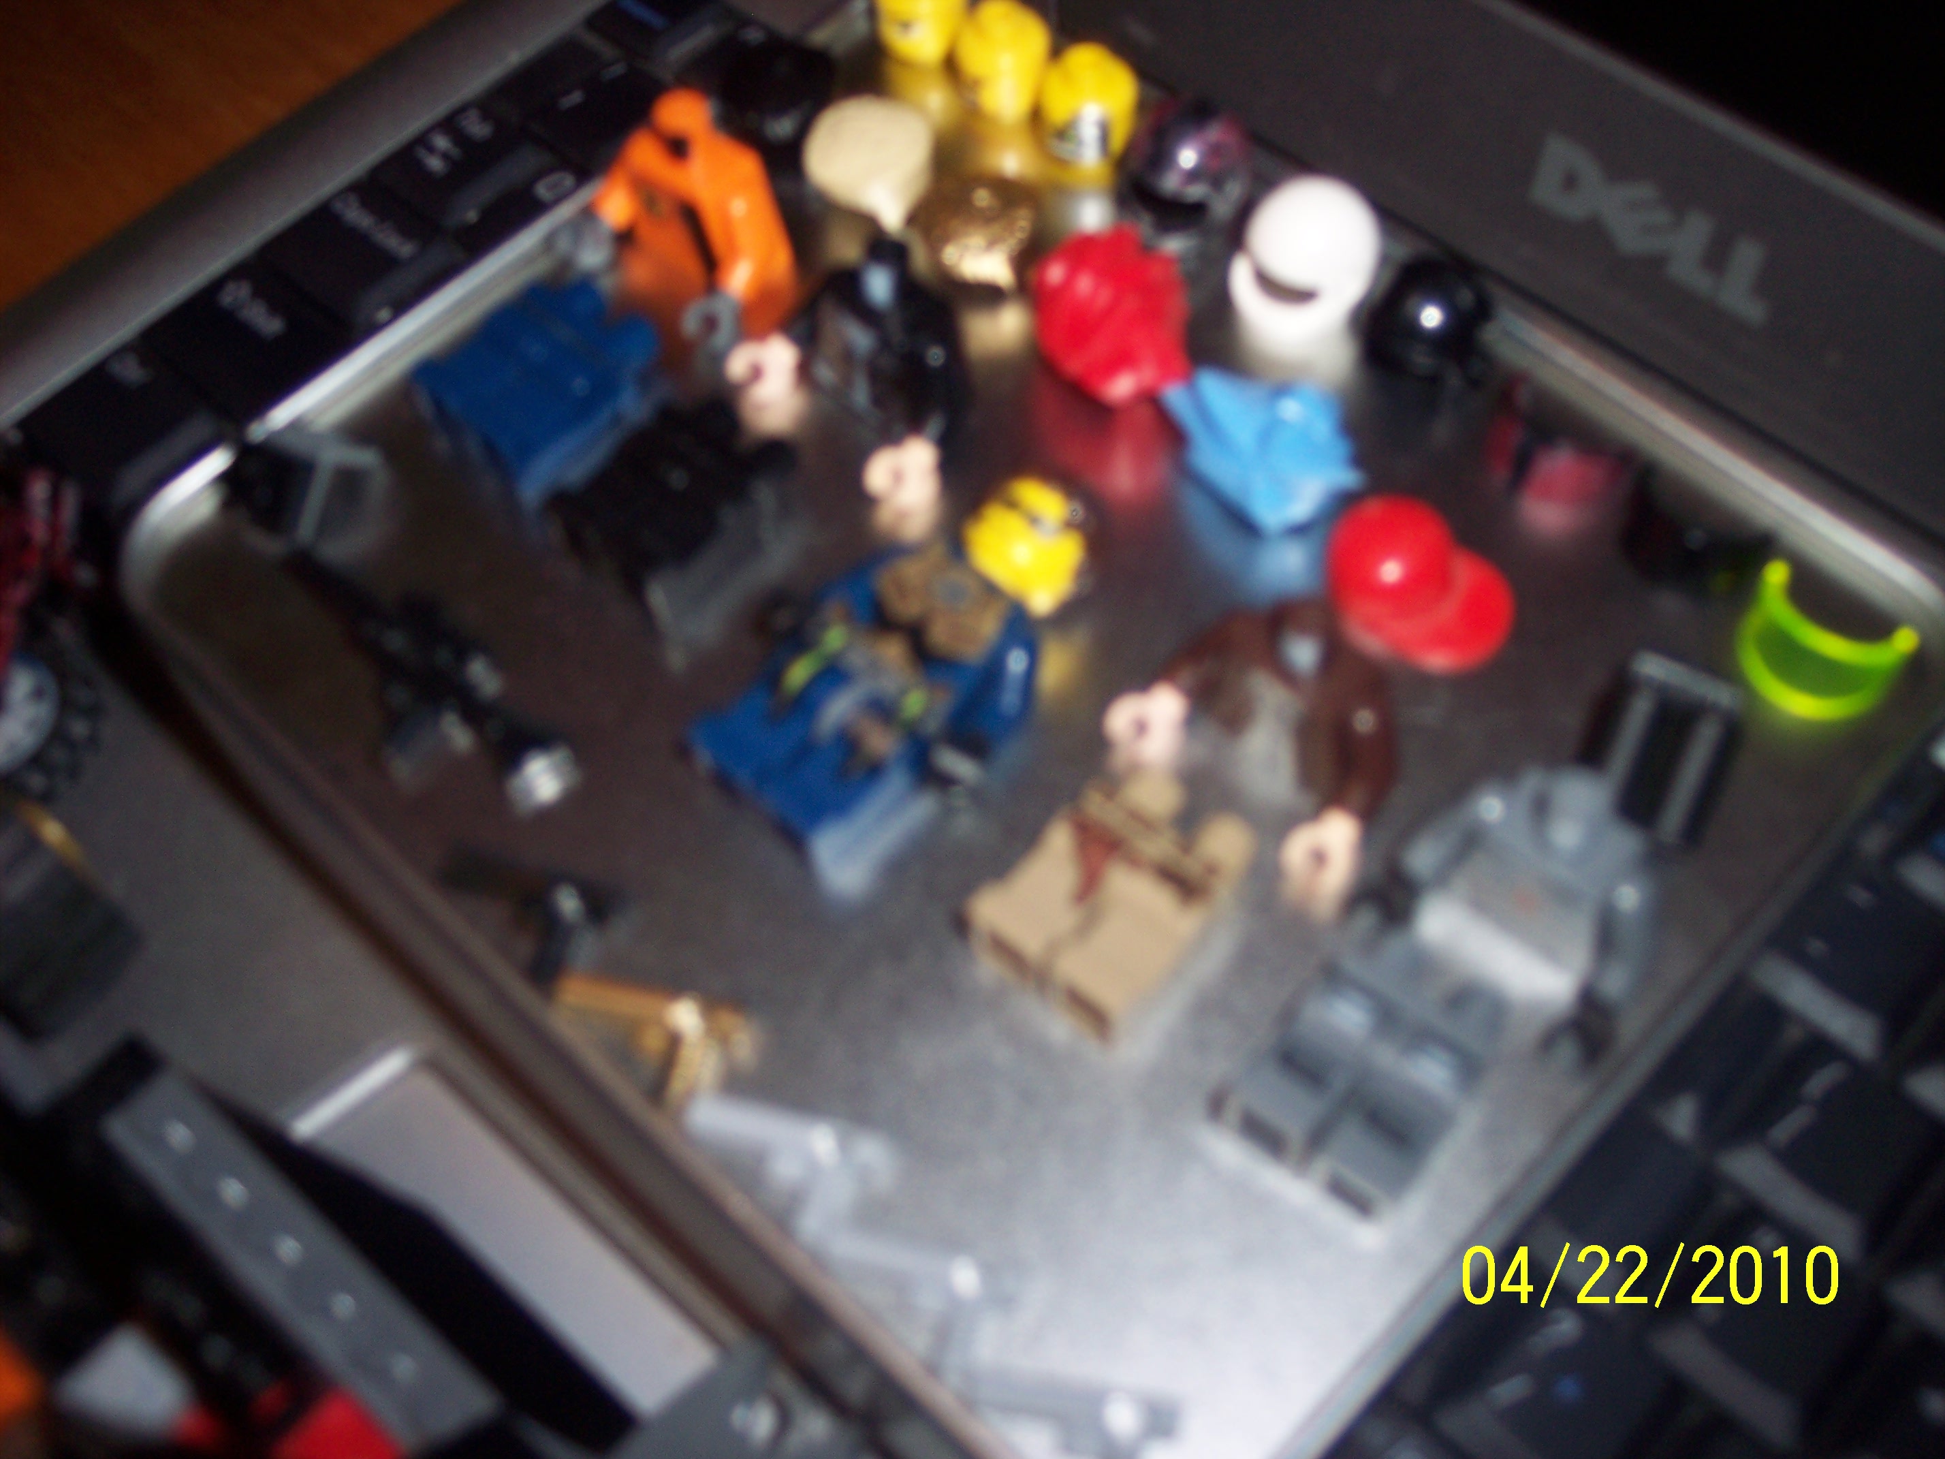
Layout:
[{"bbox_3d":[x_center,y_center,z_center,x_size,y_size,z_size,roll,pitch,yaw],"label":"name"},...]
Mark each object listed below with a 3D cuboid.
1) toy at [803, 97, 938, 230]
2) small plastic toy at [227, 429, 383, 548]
[{"bbox_3d":[-0.011,-0.062,0.240,0.013,0.011,0.014,-10,61,-3],"label":"toy"},{"bbox_3d":[-0.065,-0.024,0.214,0.013,0.007,0.009,8,59,6],"label":"small plastic toy"}]

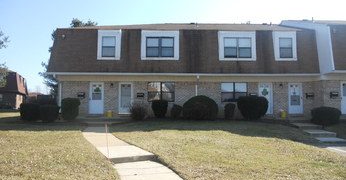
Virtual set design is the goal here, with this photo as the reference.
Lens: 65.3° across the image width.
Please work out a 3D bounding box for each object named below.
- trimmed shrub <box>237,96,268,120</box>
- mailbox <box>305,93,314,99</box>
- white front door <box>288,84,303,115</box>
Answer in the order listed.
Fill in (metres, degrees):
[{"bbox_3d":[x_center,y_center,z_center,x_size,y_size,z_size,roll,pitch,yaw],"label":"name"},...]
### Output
[{"bbox_3d":[5.083,1.175,17.160,1.900,1.500,1.800,0,-4,-1],"label":"trimmed shrub"},{"bbox_3d":[9.372,0.391,18.518,0.480,0.330,0.160,0,-4,-1],"label":"mailbox"},{"bbox_3d":[8.324,0.599,18.271,1.001,2.086,0.090,0,-4,-1],"label":"white front door"}]

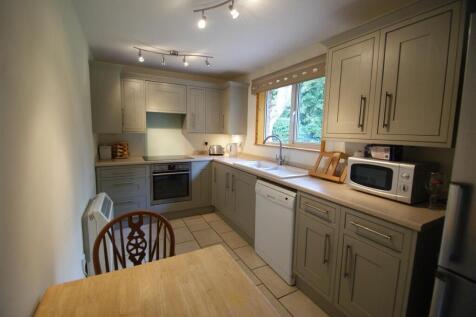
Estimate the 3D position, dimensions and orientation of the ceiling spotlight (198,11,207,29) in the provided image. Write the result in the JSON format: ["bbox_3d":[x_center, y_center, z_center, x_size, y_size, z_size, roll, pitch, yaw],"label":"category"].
[{"bbox_3d":[-0.267,-1.067,1.524,0.065,0.125,0.070,-1,8,-13],"label":"ceiling spotlight"}]

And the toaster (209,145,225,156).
[{"bbox_3d":[-0.376,-0.140,3.529,0.260,0.180,0.165,0,8,-8],"label":"toaster"}]

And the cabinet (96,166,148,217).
[{"bbox_3d":[-1.610,0.453,2.829,0.570,0.760,0.580,-4,9,-30],"label":"cabinet"}]

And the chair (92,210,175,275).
[{"bbox_3d":[-0.459,0.772,0.963,0.430,0.910,0.520,-4,9,-30],"label":"chair"}]

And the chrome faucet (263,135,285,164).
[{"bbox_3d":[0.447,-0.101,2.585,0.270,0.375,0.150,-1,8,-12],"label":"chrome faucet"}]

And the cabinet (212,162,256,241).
[{"bbox_3d":[0.154,0.478,2.837,0.580,0.760,1.180,-4,9,-30],"label":"cabinet"}]

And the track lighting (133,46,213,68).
[{"bbox_3d":[-0.755,-1.216,2.391,0.920,0.200,0.190,-2,8,-22],"label":"track lighting"}]

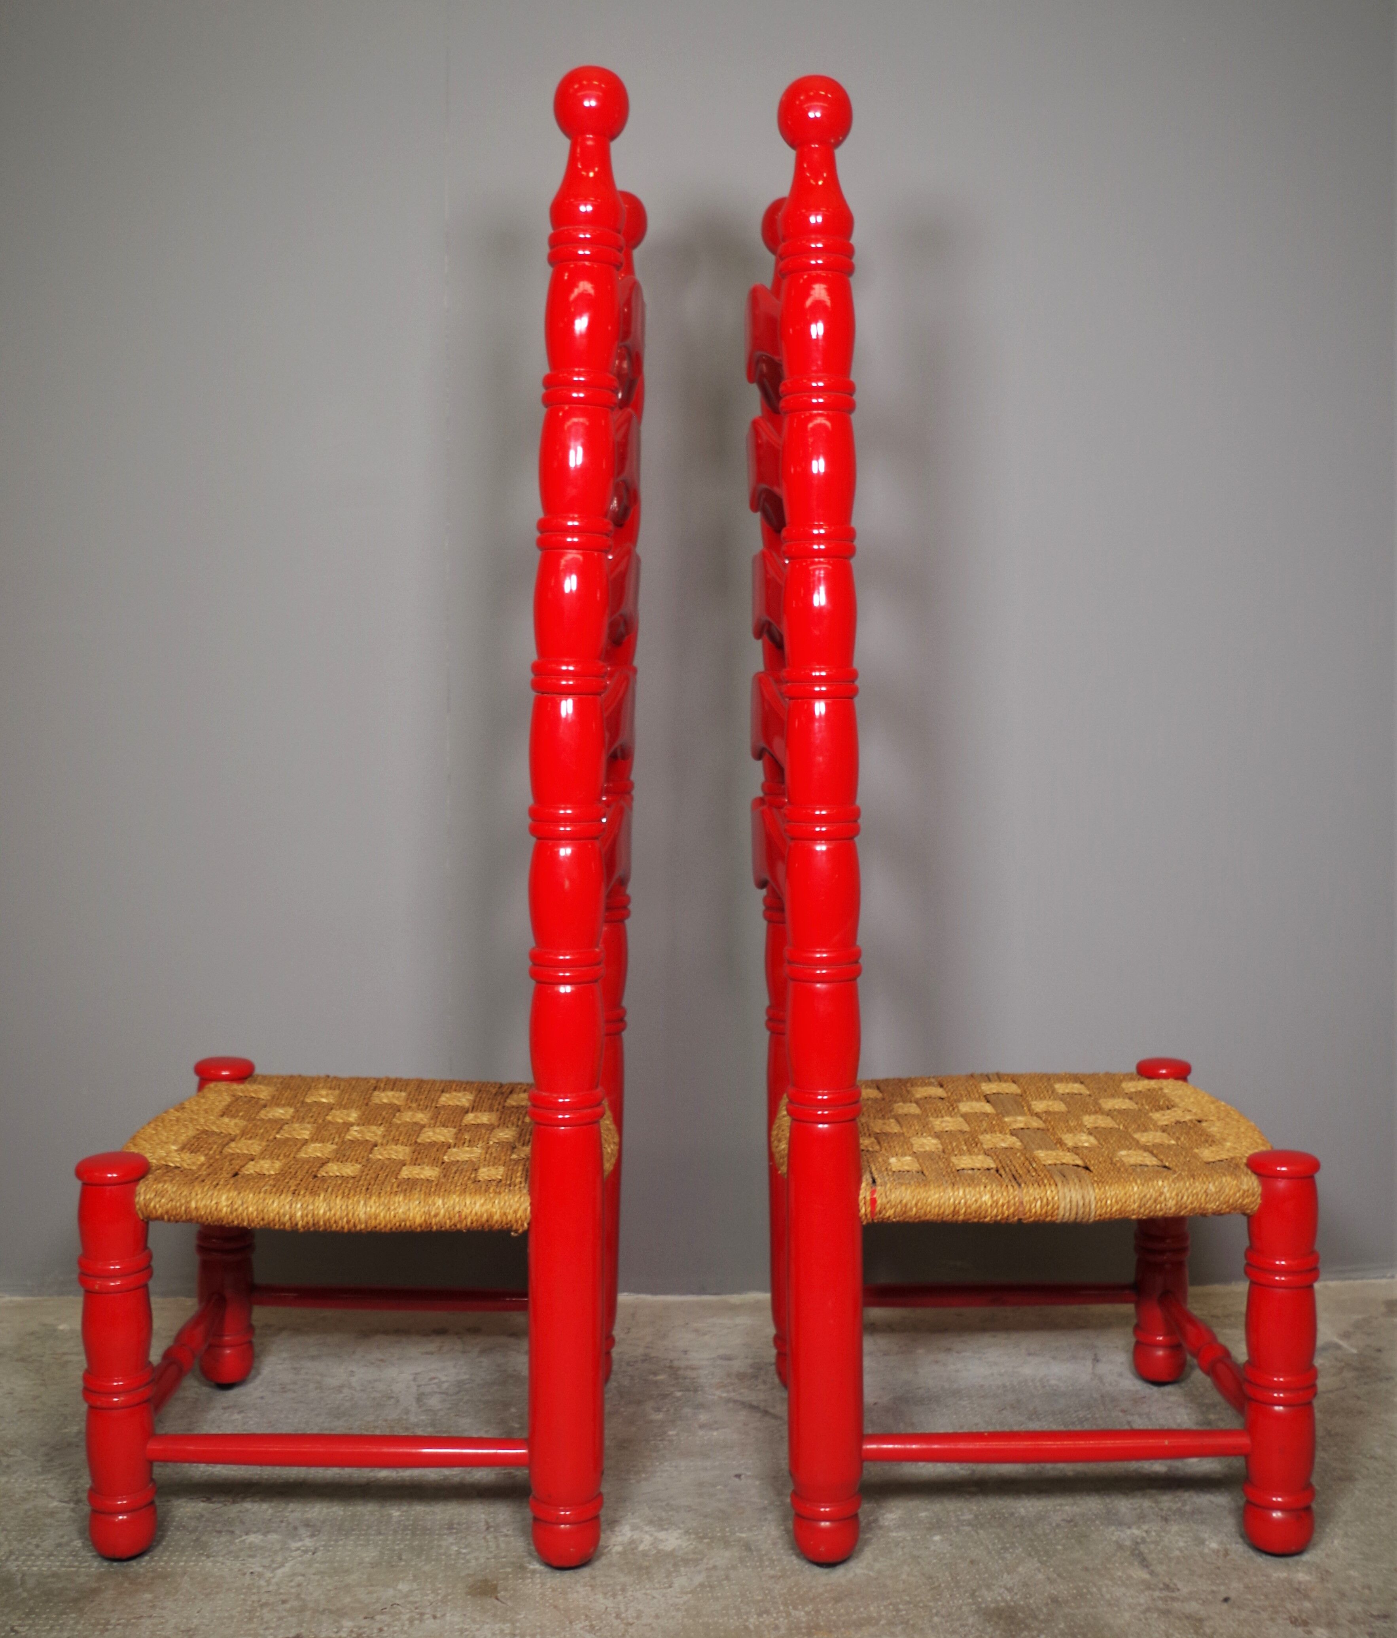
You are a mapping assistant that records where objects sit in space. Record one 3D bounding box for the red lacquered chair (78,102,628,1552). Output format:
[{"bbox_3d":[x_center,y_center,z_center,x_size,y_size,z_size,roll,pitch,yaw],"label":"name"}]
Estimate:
[{"bbox_3d":[-0.308,0.012,1.569,0.516,1.330,0.432,0,6,0],"label":"red lacquered chair"}]

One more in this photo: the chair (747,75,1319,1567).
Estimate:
[{"bbox_3d":[0.311,0.013,1.581,0.516,1.330,0.432,0,6,-1],"label":"chair"}]

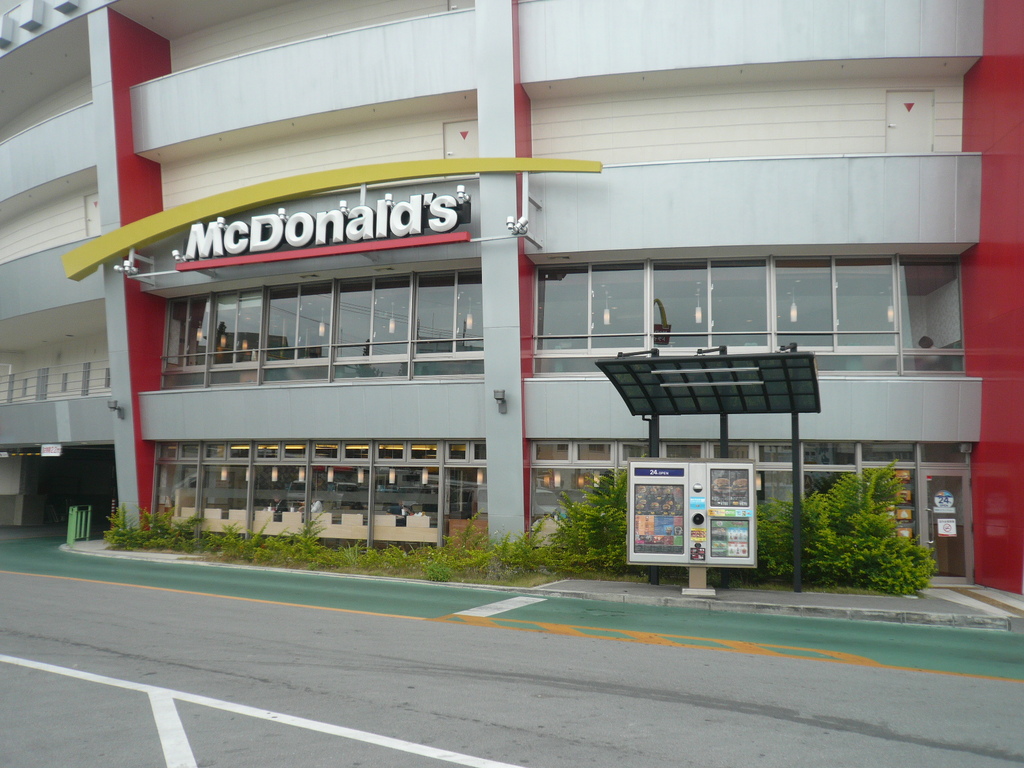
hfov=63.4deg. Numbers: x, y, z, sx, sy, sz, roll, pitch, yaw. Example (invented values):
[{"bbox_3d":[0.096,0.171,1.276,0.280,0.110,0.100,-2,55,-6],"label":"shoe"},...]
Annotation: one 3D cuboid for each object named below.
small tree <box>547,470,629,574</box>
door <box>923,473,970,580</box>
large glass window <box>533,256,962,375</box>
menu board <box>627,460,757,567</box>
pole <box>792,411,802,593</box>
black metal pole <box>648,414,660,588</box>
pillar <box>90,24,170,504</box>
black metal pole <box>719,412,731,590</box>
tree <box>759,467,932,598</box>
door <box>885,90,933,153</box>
[{"bbox_3d":[1.399,2.515,14.760,1.550,1.870,1.300,0,-7,11],"label":"small tree"},{"bbox_3d":[7.823,2.554,14.896,0.880,2.050,0.090,1,-7,3],"label":"door"},{"bbox_3d":[4.314,-1.286,15.599,7.850,2.200,0.300,0,-7,9],"label":"large glass window"},{"bbox_3d":[2.812,2.013,13.009,2.010,1.660,0.300,0,-7,6],"label":"menu board"},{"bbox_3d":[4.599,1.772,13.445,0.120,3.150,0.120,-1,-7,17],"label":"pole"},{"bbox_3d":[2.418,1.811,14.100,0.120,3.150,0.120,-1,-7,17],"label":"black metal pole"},{"bbox_3d":[-8.899,-2.322,19.687,0.760,12.200,1.250,-3,0,31],"label":"pillar"},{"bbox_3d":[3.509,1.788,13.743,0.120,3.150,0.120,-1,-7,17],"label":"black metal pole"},{"bbox_3d":[5.504,2.409,13.925,2.800,2.030,1.400,0,-7,7],"label":"tree"},{"bbox_3d":[7.257,-4.329,15.142,0.860,2.000,0.080,0,2,4],"label":"door"}]

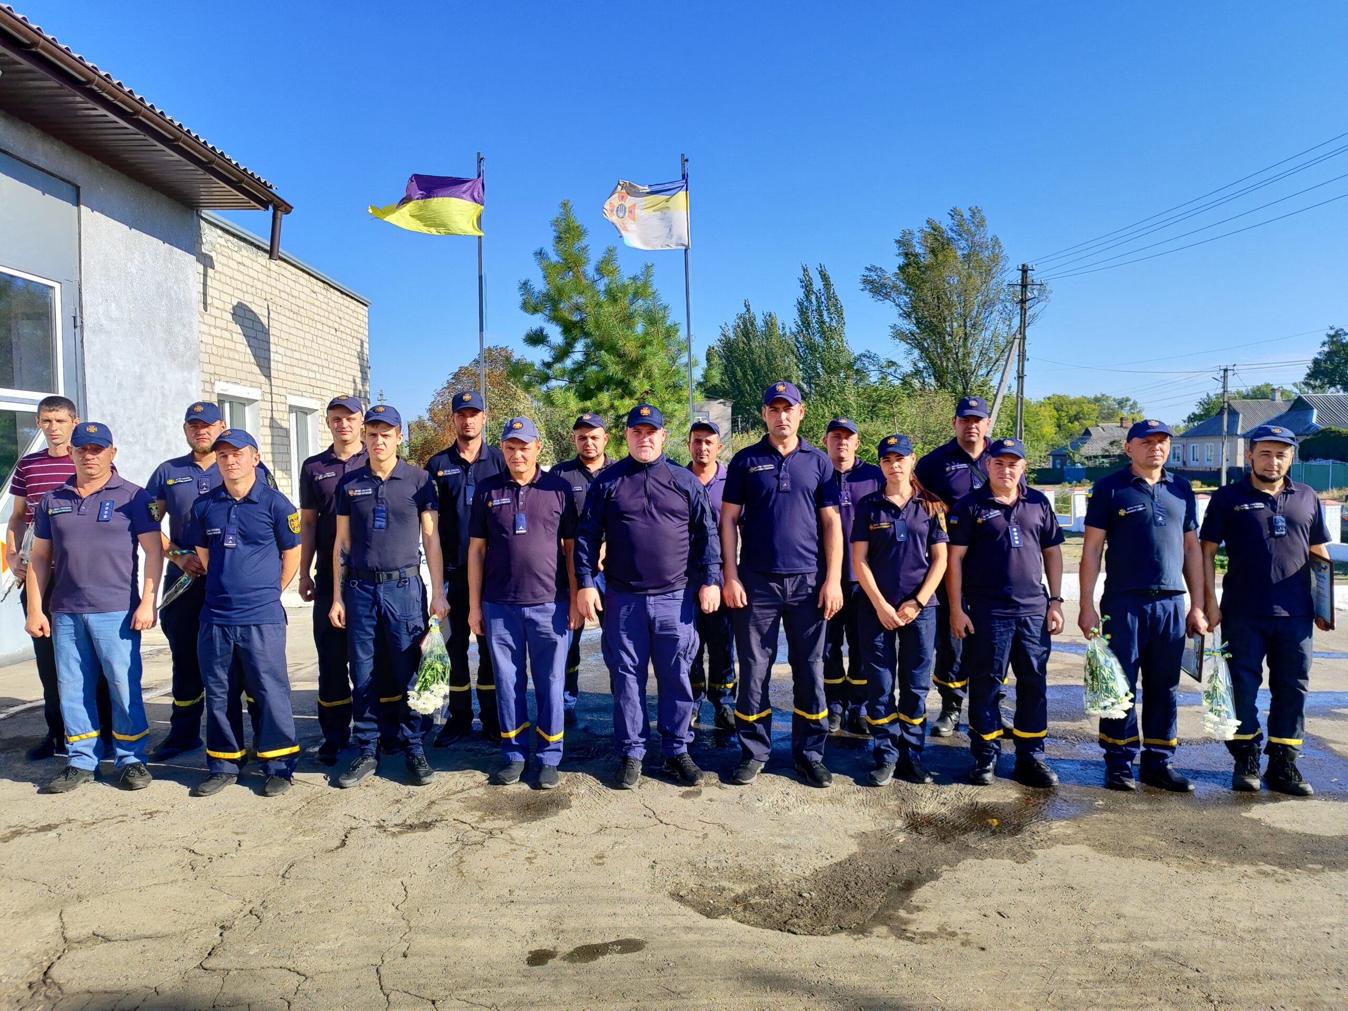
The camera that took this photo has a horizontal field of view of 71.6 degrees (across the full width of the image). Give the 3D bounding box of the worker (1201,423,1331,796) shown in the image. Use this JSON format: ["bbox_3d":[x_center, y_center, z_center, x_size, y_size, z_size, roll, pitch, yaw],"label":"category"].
[{"bbox_3d":[2.786,0.477,4.428,0.570,1.722,0.380,0,3,10],"label":"worker"}]

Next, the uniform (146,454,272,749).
[{"bbox_3d":[-2.481,0.503,4.998,0.570,1.550,0.360,0,3,-5],"label":"uniform"}]

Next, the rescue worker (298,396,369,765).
[{"bbox_3d":[-1.740,0.373,4.940,0.540,1.891,0.360,0,3,-2],"label":"rescue worker"}]

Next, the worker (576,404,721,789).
[{"bbox_3d":[-0.126,0.434,4.566,0.680,1.842,0.400,0,3,0],"label":"worker"}]

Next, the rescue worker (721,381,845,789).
[{"bbox_3d":[0.528,0.371,4.568,0.590,1.942,0.370,0,3,2],"label":"rescue worker"}]

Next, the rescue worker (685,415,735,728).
[{"bbox_3d":[0.208,0.395,5.523,0.540,1.798,0.360,0,3,0],"label":"rescue worker"}]

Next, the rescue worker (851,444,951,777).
[{"bbox_3d":[1.114,0.503,4.611,0.470,1.702,0.360,1,3,16],"label":"rescue worker"}]

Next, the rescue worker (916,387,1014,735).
[{"bbox_3d":[1.685,0.320,5.313,0.620,1.884,0.400,0,3,7],"label":"rescue worker"}]

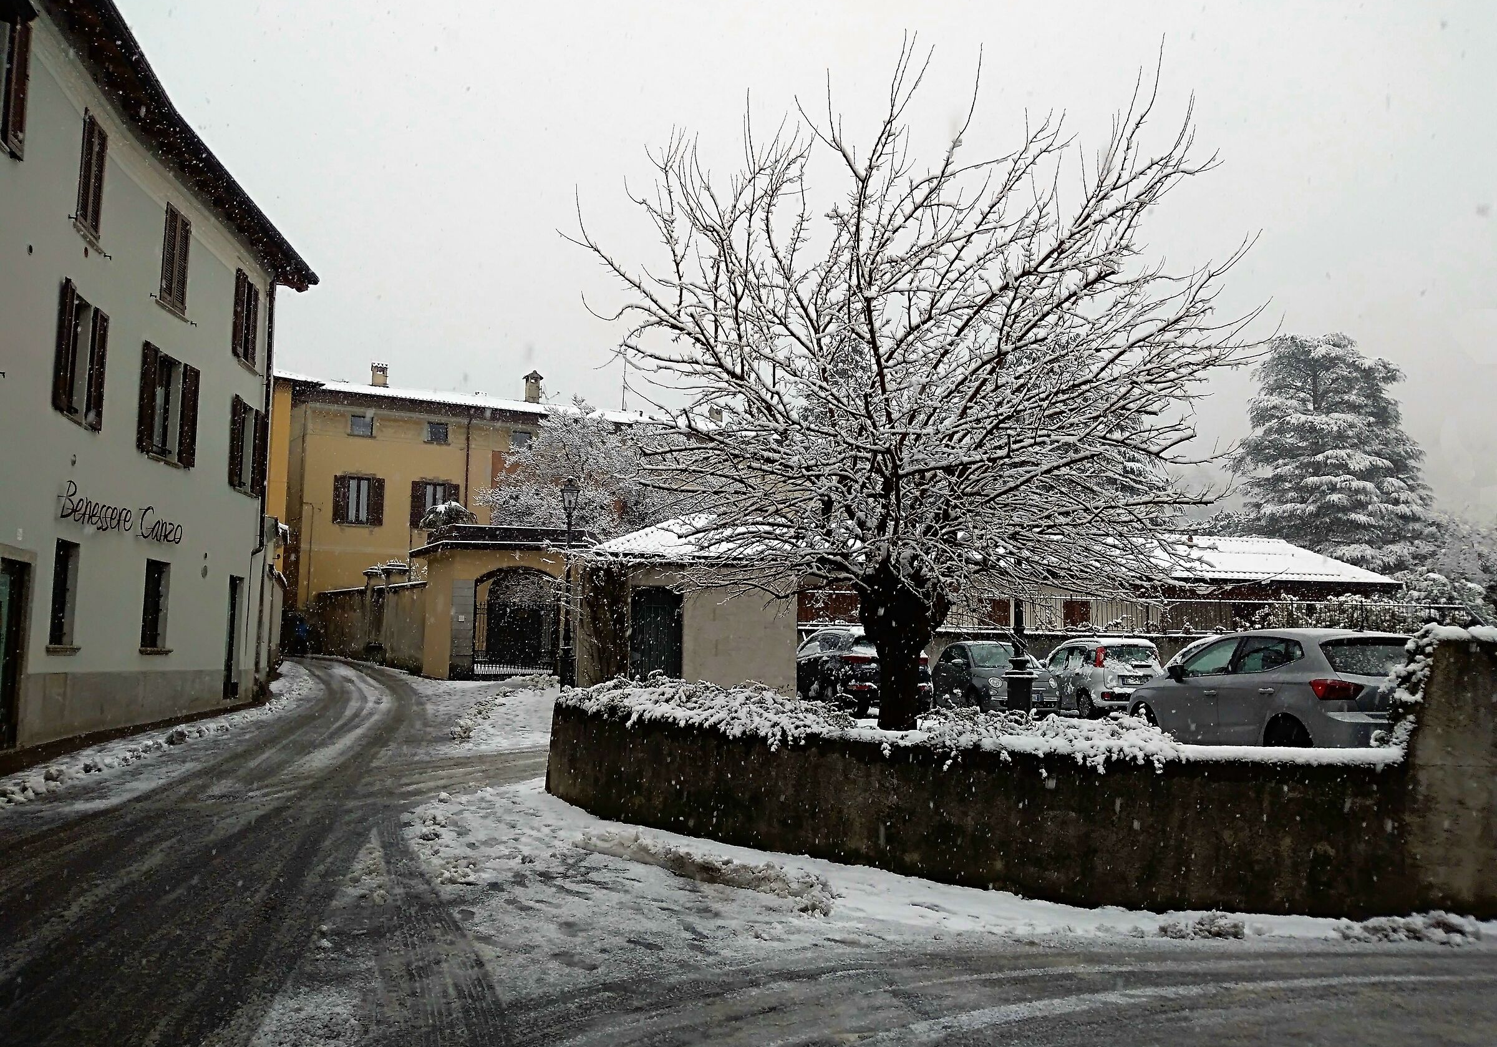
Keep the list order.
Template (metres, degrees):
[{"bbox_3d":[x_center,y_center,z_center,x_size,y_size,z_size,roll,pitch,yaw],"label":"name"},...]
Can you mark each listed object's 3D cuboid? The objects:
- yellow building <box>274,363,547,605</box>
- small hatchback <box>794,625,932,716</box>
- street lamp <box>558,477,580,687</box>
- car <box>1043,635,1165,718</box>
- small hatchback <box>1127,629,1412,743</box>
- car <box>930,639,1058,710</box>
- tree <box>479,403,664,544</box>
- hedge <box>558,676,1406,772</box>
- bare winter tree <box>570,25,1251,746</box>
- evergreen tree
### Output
[{"bbox_3d":[-11.607,0.154,41.406,10.500,10.100,8.000,5,-7,-32],"label":"yellow building"},{"bbox_3d":[1.969,2.973,22.500,1.810,1.600,4.250,2,-7,-15],"label":"small hatchback"},{"bbox_3d":[-3.850,1.346,24.193,0.450,4.700,0.450,1,-6,0],"label":"street lamp"},{"bbox_3d":[7.303,3.212,23.600,1.650,1.570,3.670,2,-6,-9],"label":"car"},{"bbox_3d":[5.576,1.872,11.750,1.780,1.450,4.060,2,-6,-11],"label":"small hatchback"},{"bbox_3d":[4.987,3.159,23.000,1.630,1.500,3.570,2,-6,-11],"label":"car"},{"bbox_3d":[-5.200,0.352,33.155,5.800,8.054,5.600,2,-6,-9],"label":"tree"},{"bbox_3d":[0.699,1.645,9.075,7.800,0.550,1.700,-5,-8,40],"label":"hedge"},{"bbox_3d":[1.589,-1.216,10.700,6.200,7.008,6.000,0,-6,8],"label":"bare winter tree"},{"bbox_3d":[28.933,-1.103,55.496,10.300,17.100,10.300,-2,-7,27],"label":"evergreen tree"}]

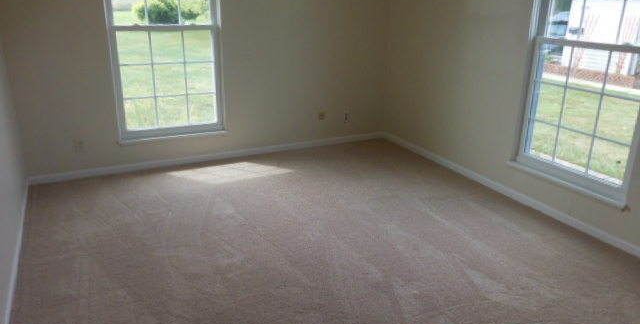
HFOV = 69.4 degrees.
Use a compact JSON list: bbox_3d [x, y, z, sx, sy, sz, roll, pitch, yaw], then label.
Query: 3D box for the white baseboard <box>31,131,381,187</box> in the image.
[{"bbox_3d":[-0.826,-0.067,4.605,3.549,0.068,0.018,-9,22,-27],"label":"white baseboard"}]

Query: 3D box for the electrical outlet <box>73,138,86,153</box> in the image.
[{"bbox_3d":[-2.029,-0.138,3.907,0.075,0.118,0.012,-9,22,-27],"label":"electrical outlet"}]

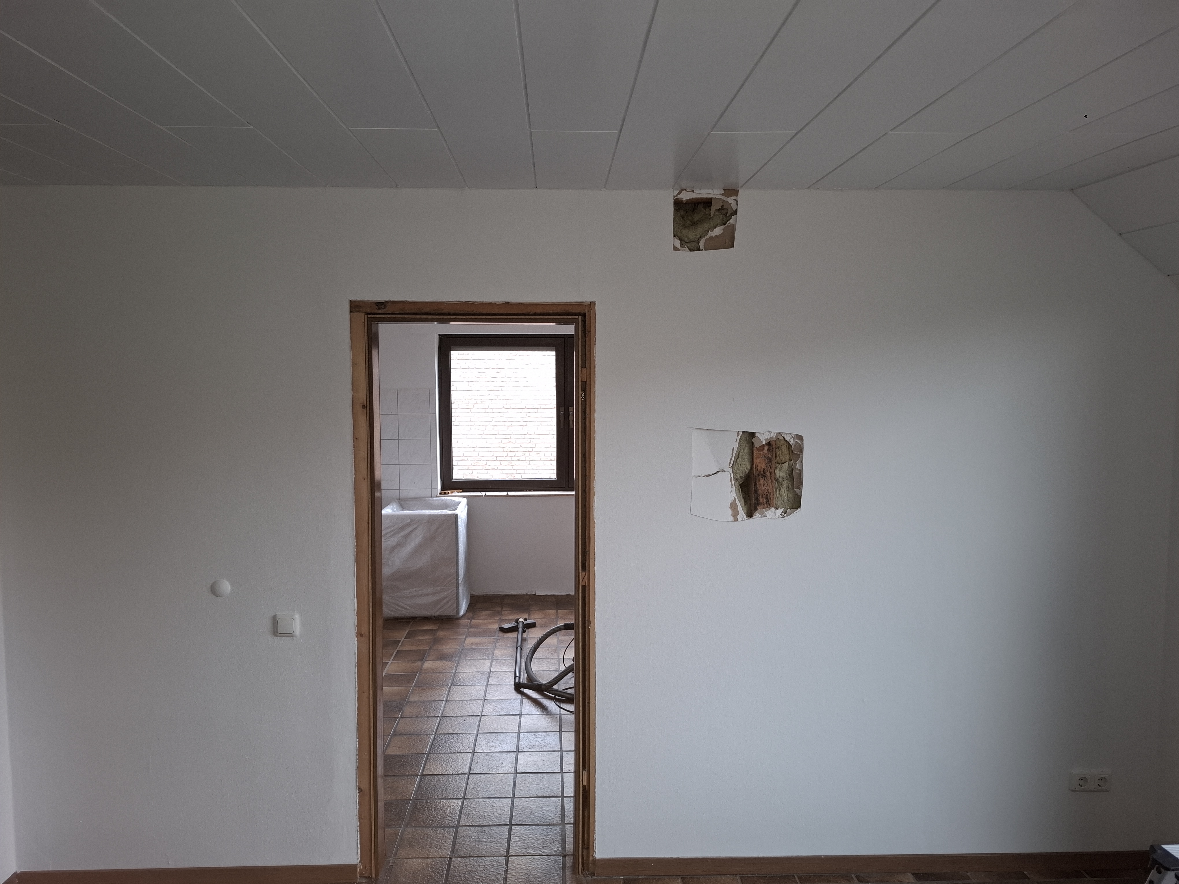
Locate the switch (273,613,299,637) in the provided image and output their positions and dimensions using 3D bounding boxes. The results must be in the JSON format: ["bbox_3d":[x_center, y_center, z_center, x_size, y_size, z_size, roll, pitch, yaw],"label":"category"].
[{"bbox_3d":[-1.020,0.617,2.624,0.082,0.082,0.022,0,5,-2],"label":"switch"}]

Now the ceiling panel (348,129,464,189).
[{"bbox_3d":[-0.494,-0.805,2.232,0.221,0.015,0.605,0,5,-2],"label":"ceiling panel"}]

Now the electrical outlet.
[{"bbox_3d":[1.781,1.204,2.773,0.152,0.081,0.022,0,5,-2],"label":"electrical outlet"}]

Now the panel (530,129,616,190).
[{"bbox_3d":[-0.050,-0.806,2.250,0.219,0.015,0.601,0,5,-2],"label":"panel"}]

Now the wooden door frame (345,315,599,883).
[{"bbox_3d":[-0.388,0.523,2.715,0.816,1.985,0.140,0,5,-2],"label":"wooden door frame"}]

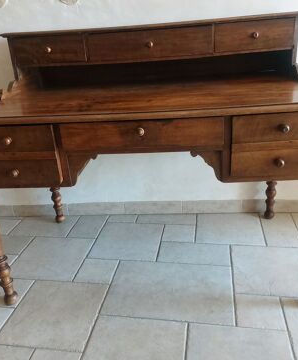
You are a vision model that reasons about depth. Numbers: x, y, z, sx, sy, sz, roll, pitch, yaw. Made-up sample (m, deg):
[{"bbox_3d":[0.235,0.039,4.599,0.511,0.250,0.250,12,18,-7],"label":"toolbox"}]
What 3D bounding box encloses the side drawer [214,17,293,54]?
[{"bbox_3d":[0.411,-0.590,1.416,0.298,0.110,0.220,-2,23,6],"label":"side drawer"}]

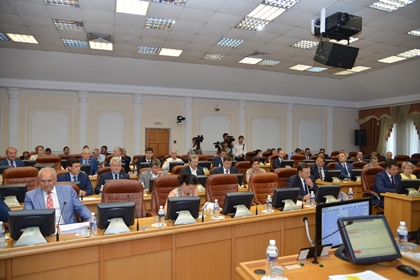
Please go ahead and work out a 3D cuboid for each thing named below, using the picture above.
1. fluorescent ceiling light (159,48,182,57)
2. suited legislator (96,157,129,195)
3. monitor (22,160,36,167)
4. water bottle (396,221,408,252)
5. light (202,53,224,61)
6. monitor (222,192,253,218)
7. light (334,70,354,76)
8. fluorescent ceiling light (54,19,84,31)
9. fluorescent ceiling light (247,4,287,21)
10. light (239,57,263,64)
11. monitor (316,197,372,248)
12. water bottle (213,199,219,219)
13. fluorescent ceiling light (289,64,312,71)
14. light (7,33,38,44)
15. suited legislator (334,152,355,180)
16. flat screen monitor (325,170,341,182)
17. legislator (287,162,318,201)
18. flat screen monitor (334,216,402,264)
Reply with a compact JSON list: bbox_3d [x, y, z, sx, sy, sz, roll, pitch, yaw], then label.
[{"bbox_3d":[-1.072,-2.351,7.603,0.600,0.090,0.600,0,0,-19],"label":"fluorescent ceiling light"},{"bbox_3d":[-1.460,0.945,4.330,0.560,1.340,0.750,1,0,-25],"label":"suited legislator"},{"bbox_3d":[-4.059,0.619,6.350,0.350,0.280,0.180,0,0,-19],"label":"monitor"},{"bbox_3d":[1.334,0.671,1.940,0.066,0.212,0.066,0,0,0],"label":"water bottle"},{"bbox_3d":[0.088,-2.405,8.085,0.600,0.080,0.600,1,0,-19],"label":"light"},{"bbox_3d":[0.317,0.734,3.170,0.340,0.280,0.180,0,0,-15],"label":"monitor"},{"bbox_3d":[4.606,-2.306,9.552,0.600,0.080,0.600,0,0,-19],"label":"light"},{"bbox_3d":[-2.682,-2.176,5.364,0.600,0.090,0.600,0,0,-19],"label":"fluorescent ceiling light"},{"bbox_3d":[1.044,-2.334,5.119,0.600,0.070,0.600,1,0,-19],"label":"fluorescent ceiling light"},{"bbox_3d":[1.236,-2.354,8.389,0.600,0.090,0.600,0,0,-19],"label":"light"},{"bbox_3d":[1.112,0.700,2.285,0.630,0.375,0.090,1,0,-24],"label":"monitor"},{"bbox_3d":[0.072,0.823,3.370,0.067,0.220,0.067,0,0,0],"label":"water bottle"},{"bbox_3d":[2.914,-2.340,8.975,0.600,0.080,0.600,0,0,-19],"label":"fluorescent ceiling light"},{"bbox_3d":[-4.347,-2.350,6.470,0.600,0.070,0.600,1,0,-19],"label":"light"},{"bbox_3d":[3.200,0.970,6.680,0.540,1.320,0.700,0,0,-3],"label":"suited legislator"},{"bbox_3d":[2.510,0.750,5.750,0.340,0.265,0.180,0,0,-2],"label":"flat screen monitor"},{"bbox_3d":[1.340,0.970,3.980,0.560,1.280,0.750,1,0,-27],"label":"legislator"},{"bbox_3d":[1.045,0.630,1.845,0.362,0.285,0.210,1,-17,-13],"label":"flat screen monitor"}]

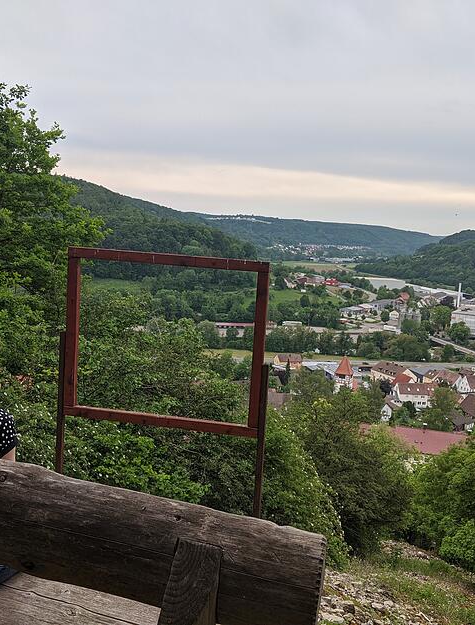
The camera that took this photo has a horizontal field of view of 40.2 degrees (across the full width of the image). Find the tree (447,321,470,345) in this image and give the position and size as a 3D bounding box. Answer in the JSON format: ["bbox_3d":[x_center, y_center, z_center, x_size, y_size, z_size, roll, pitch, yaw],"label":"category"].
[{"bbox_3d":[141.143,12.773,415.000,14.050,15.328,13.348,5,6,19],"label":"tree"}]

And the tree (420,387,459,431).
[{"bbox_3d":[68.390,32.502,220.000,13.543,14.897,12.865,5,6,17],"label":"tree"}]

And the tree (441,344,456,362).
[{"bbox_3d":[112.027,21.768,345.000,7.433,9.557,7.061,5,6,18],"label":"tree"}]

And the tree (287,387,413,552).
[{"bbox_3d":[2.869,3.885,16.500,3.103,4.089,3.039,4,6,10],"label":"tree"}]

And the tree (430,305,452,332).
[{"bbox_3d":[149.954,4.432,480.000,16.251,20.683,15.439,5,6,17],"label":"tree"}]

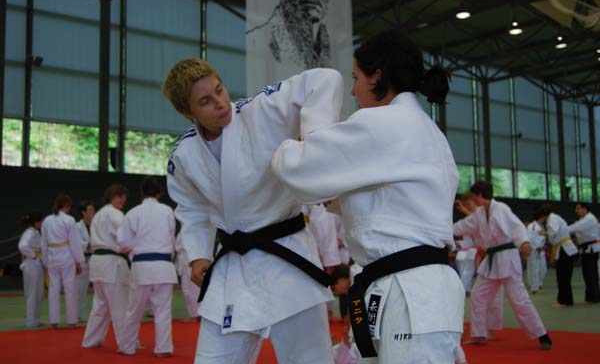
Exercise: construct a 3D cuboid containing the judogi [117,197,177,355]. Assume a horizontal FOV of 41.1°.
[{"bbox_3d":[-1.475,0.914,7.750,0.580,1.510,0.400,0,-5,-5],"label":"judogi"}]

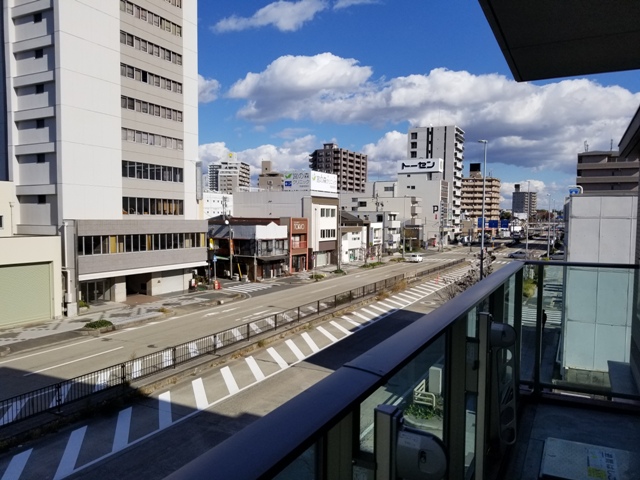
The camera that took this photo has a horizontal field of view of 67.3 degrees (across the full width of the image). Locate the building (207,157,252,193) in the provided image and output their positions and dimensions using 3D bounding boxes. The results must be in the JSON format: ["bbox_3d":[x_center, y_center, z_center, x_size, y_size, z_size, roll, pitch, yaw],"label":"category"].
[{"bbox_3d":[-60.108,-31.194,324.815,21.500,48.000,23.000,0,3,8],"label":"building"}]

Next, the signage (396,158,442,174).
[{"bbox_3d":[27.764,-20.256,133.293,12.000,3.763,2.800,1,3,28],"label":"signage"}]

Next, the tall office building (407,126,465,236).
[{"bbox_3d":[37.983,-17.231,154.741,14.000,35.300,16.000,1,3,28],"label":"tall office building"}]

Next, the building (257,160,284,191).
[{"bbox_3d":[-29.668,-26.385,295.620,15.000,41.000,16.000,0,3,4],"label":"building"}]

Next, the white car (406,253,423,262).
[{"bbox_3d":[16.315,2.962,81.030,1.500,1.520,3.450,1,3,28],"label":"white car"}]

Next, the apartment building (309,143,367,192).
[{"bbox_3d":[9.340,-25.939,252.083,20.000,44.000,30.000,1,3,30],"label":"apartment building"}]

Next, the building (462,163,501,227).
[{"bbox_3d":[71.879,-17.651,217.847,18.000,30.500,14.000,1,3,28],"label":"building"}]

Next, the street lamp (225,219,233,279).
[{"bbox_3d":[-10.877,1.179,57.562,0.400,7.250,0.900,2,4,43],"label":"street lamp"}]

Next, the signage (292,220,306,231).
[{"bbox_3d":[-2.651,-1.851,63.880,0.150,1.397,3.300,1,3,28],"label":"signage"}]

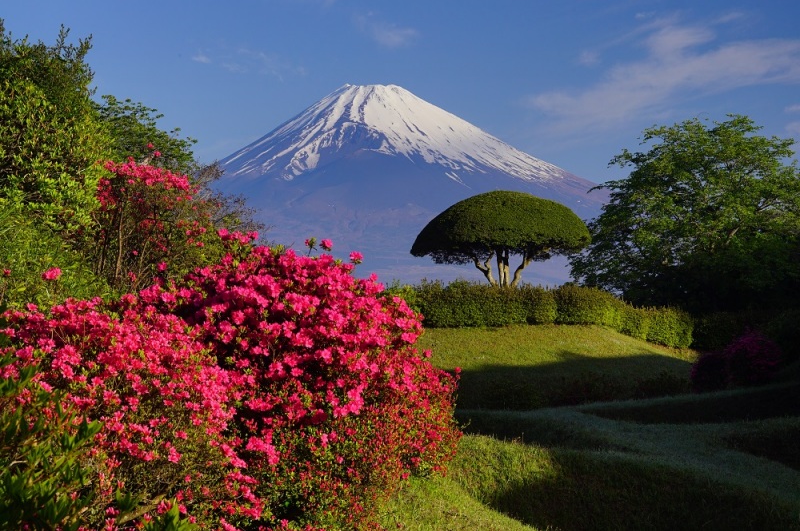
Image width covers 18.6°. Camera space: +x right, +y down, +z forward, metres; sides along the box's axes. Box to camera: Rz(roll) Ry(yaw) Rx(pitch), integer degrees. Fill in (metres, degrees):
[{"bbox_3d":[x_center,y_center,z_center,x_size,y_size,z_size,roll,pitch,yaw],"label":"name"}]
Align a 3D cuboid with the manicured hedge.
[{"bbox_3d":[2.779,0.962,48.000,6.100,1.300,1.500,0,-1,0],"label":"manicured hedge"}]

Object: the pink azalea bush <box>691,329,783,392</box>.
[{"bbox_3d":[6.059,1.710,44.000,1.660,1.150,1.450,0,-1,0],"label":"pink azalea bush"}]

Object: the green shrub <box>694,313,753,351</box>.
[{"bbox_3d":[6.334,1.296,48.000,1.200,0.820,1.100,0,-1,0],"label":"green shrub"}]

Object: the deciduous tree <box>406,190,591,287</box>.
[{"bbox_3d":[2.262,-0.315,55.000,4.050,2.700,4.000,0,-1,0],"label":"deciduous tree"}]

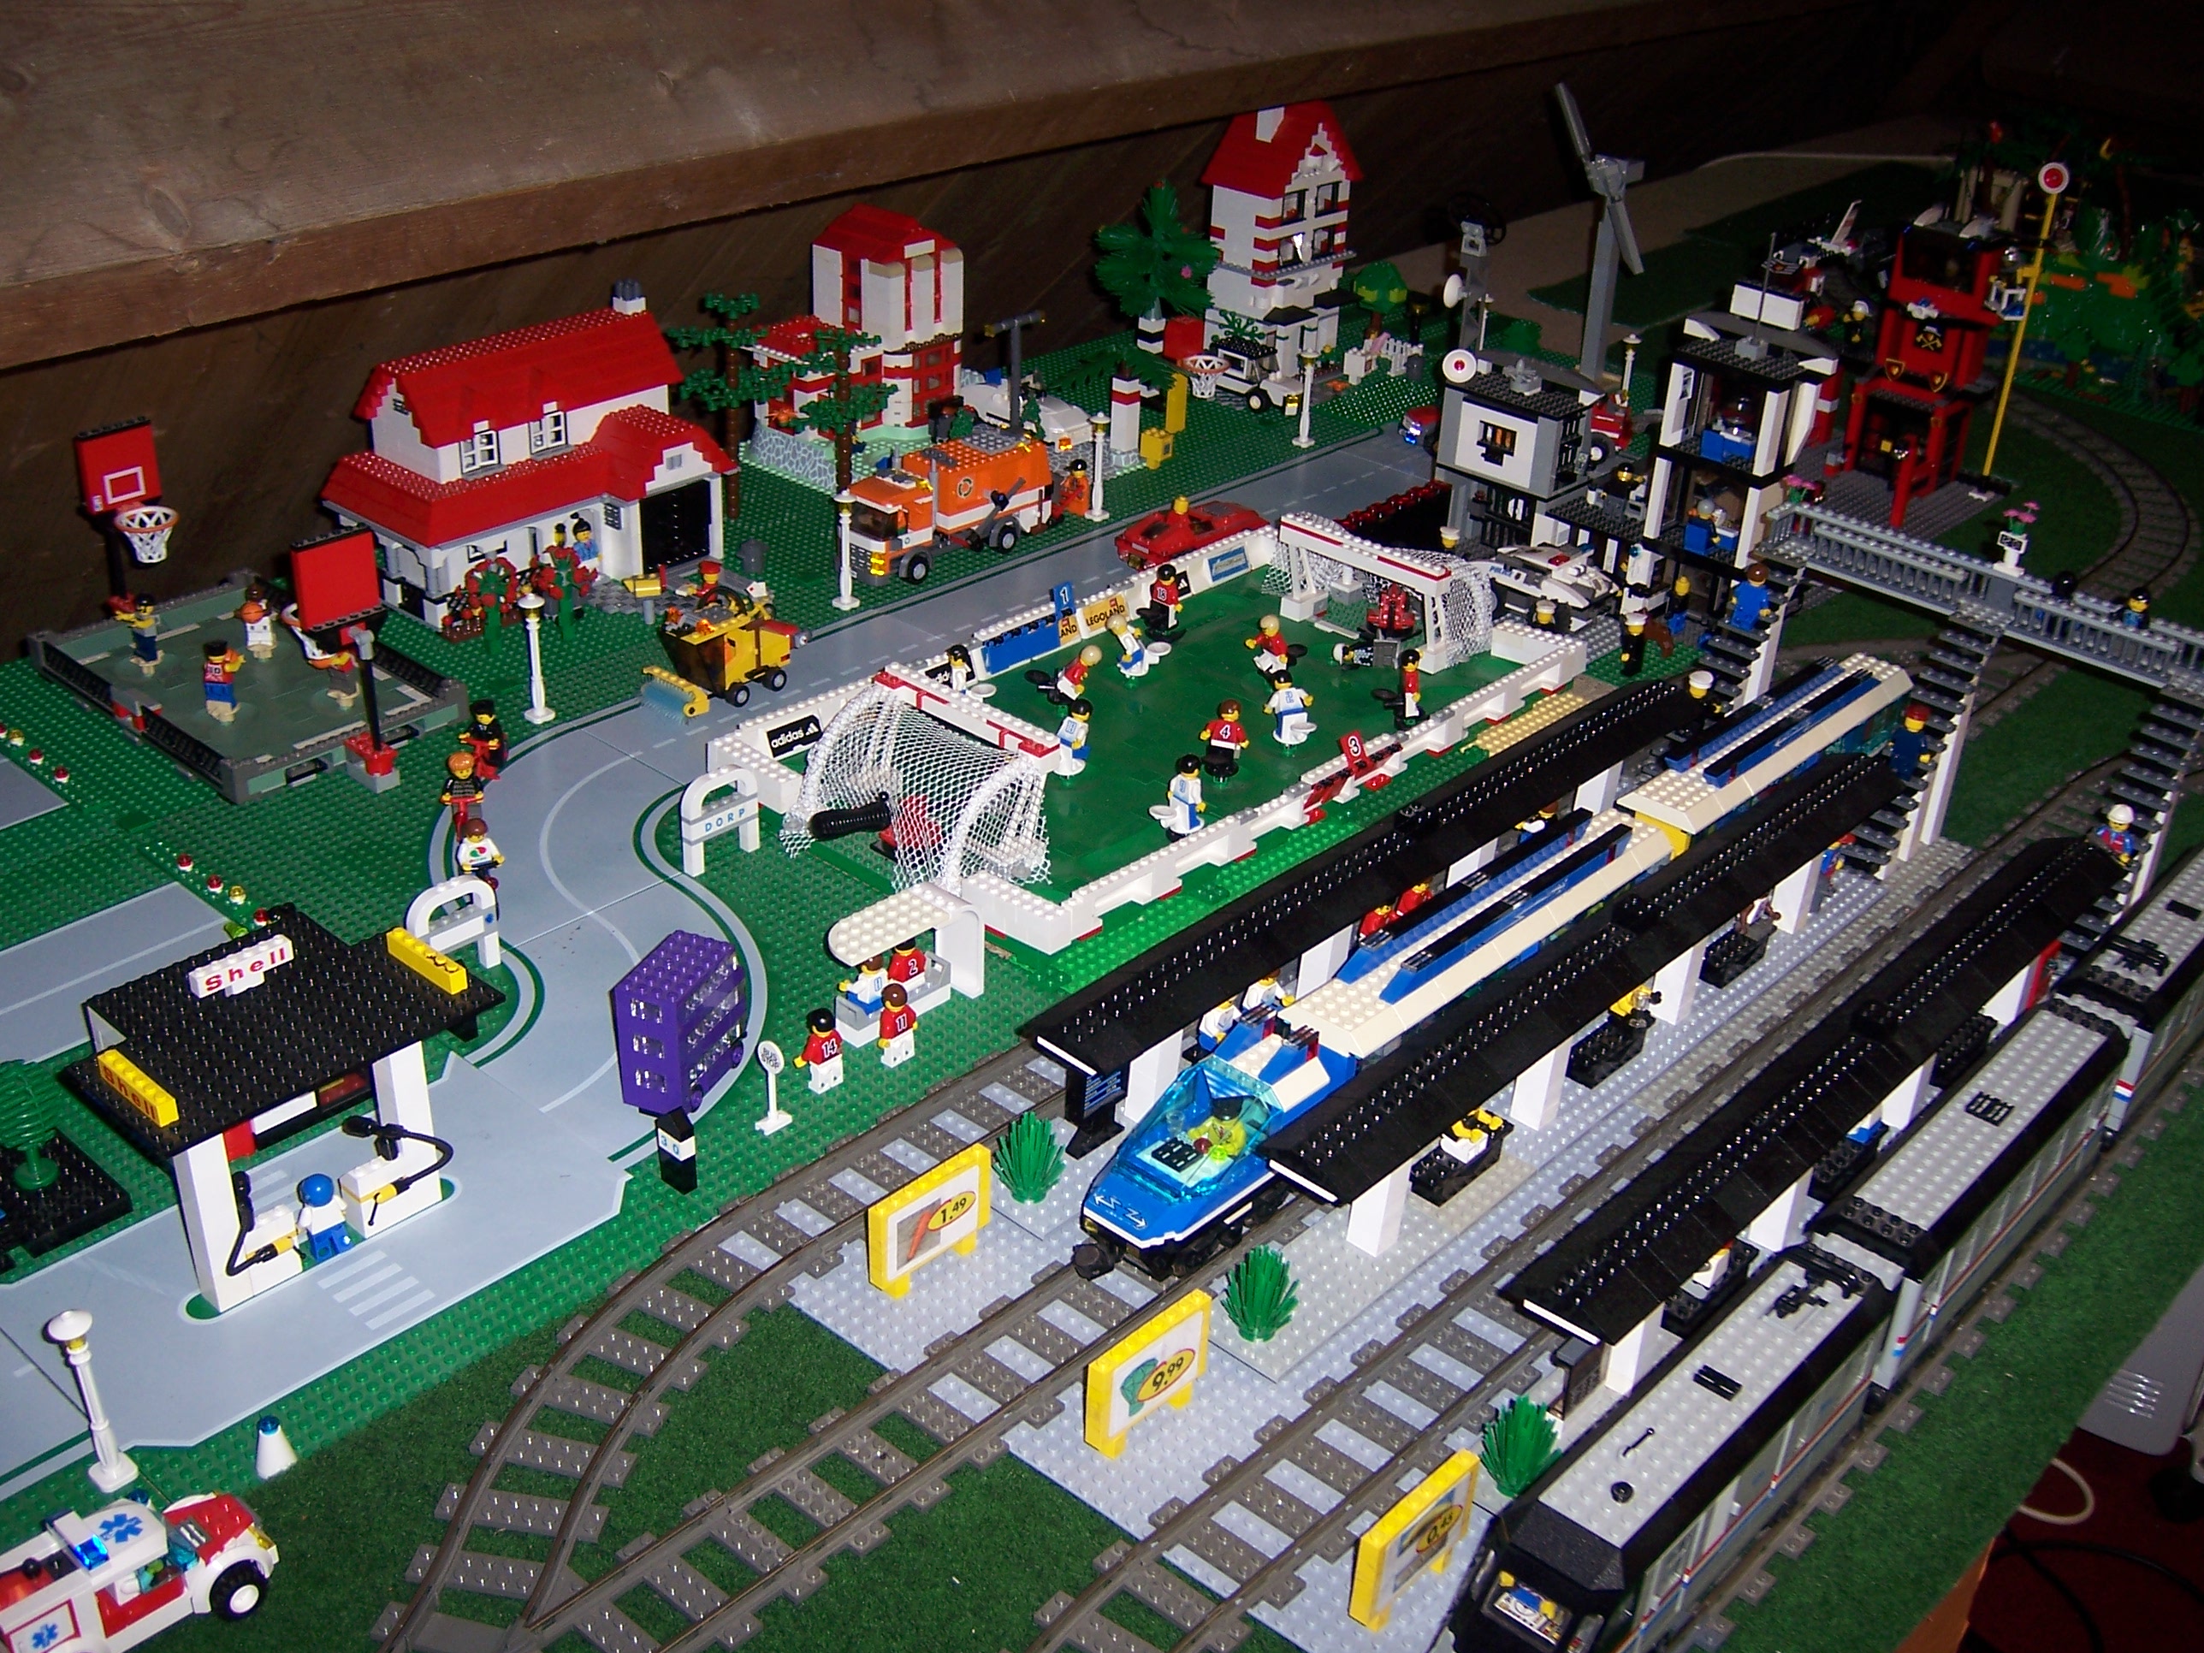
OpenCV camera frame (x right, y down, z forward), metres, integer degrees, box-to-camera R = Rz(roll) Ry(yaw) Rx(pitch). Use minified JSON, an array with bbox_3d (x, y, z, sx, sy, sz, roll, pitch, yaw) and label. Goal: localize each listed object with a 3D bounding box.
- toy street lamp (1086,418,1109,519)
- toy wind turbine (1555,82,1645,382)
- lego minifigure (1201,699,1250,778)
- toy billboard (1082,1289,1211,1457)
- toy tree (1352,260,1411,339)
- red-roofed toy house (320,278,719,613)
[{"bbox_3d":[-0.001,-0.273,1.743,0.018,0.082,0.018,2,29,-1],"label":"toy street lamp"},{"bbox_3d":[0.470,-0.548,2.137,0.122,0.272,0.065,24,35,35],"label":"toy wind turbine"},{"bbox_3d":[0.075,-0.052,1.384,0.025,0.047,0.018,13,31,16],"label":"lego minifigure"},{"bbox_3d":[0.021,0.215,0.903,0.016,0.043,0.064,26,36,35],"label":"toy billboard"},{"bbox_3d":[0.263,-0.500,2.189,0.052,0.078,0.052,26,37,35],"label":"toy tree"},{"bbox_3d":[-0.406,-0.274,1.642,0.151,0.190,0.254,24,35,35],"label":"red-roofed toy house"}]

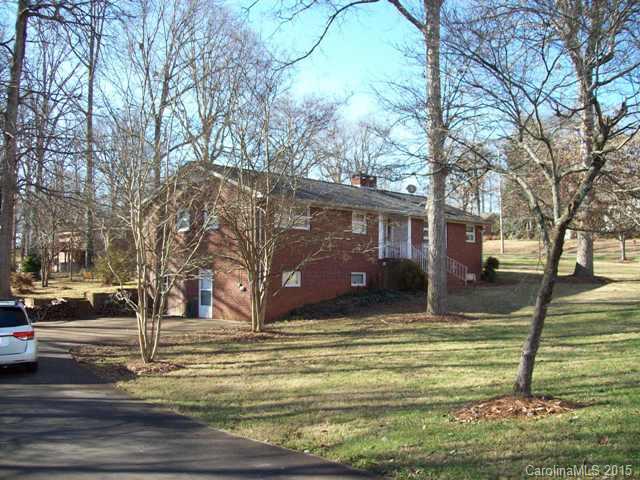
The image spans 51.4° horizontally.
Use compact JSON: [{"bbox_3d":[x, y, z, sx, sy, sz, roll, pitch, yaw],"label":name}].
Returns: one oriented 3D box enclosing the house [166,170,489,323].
[{"bbox_3d":[0.414,0.293,35.768,17.045,7.022,9.811,3,-4,-44],"label":"house"}]

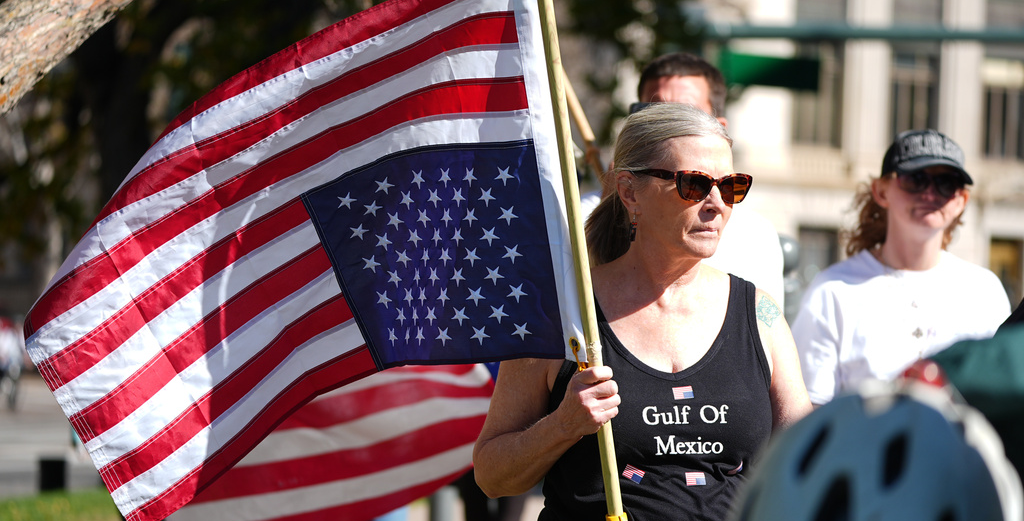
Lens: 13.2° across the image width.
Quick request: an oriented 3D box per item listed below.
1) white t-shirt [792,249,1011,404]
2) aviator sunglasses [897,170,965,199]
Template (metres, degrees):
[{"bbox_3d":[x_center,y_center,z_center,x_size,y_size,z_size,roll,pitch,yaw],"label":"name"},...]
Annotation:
[{"bbox_3d":[0.803,0.301,9.080,0.500,0.660,0.280,2,-1,-7],"label":"white t-shirt"},{"bbox_3d":[0.827,-0.154,8.998,0.140,0.052,0.140,6,0,-13],"label":"aviator sunglasses"}]

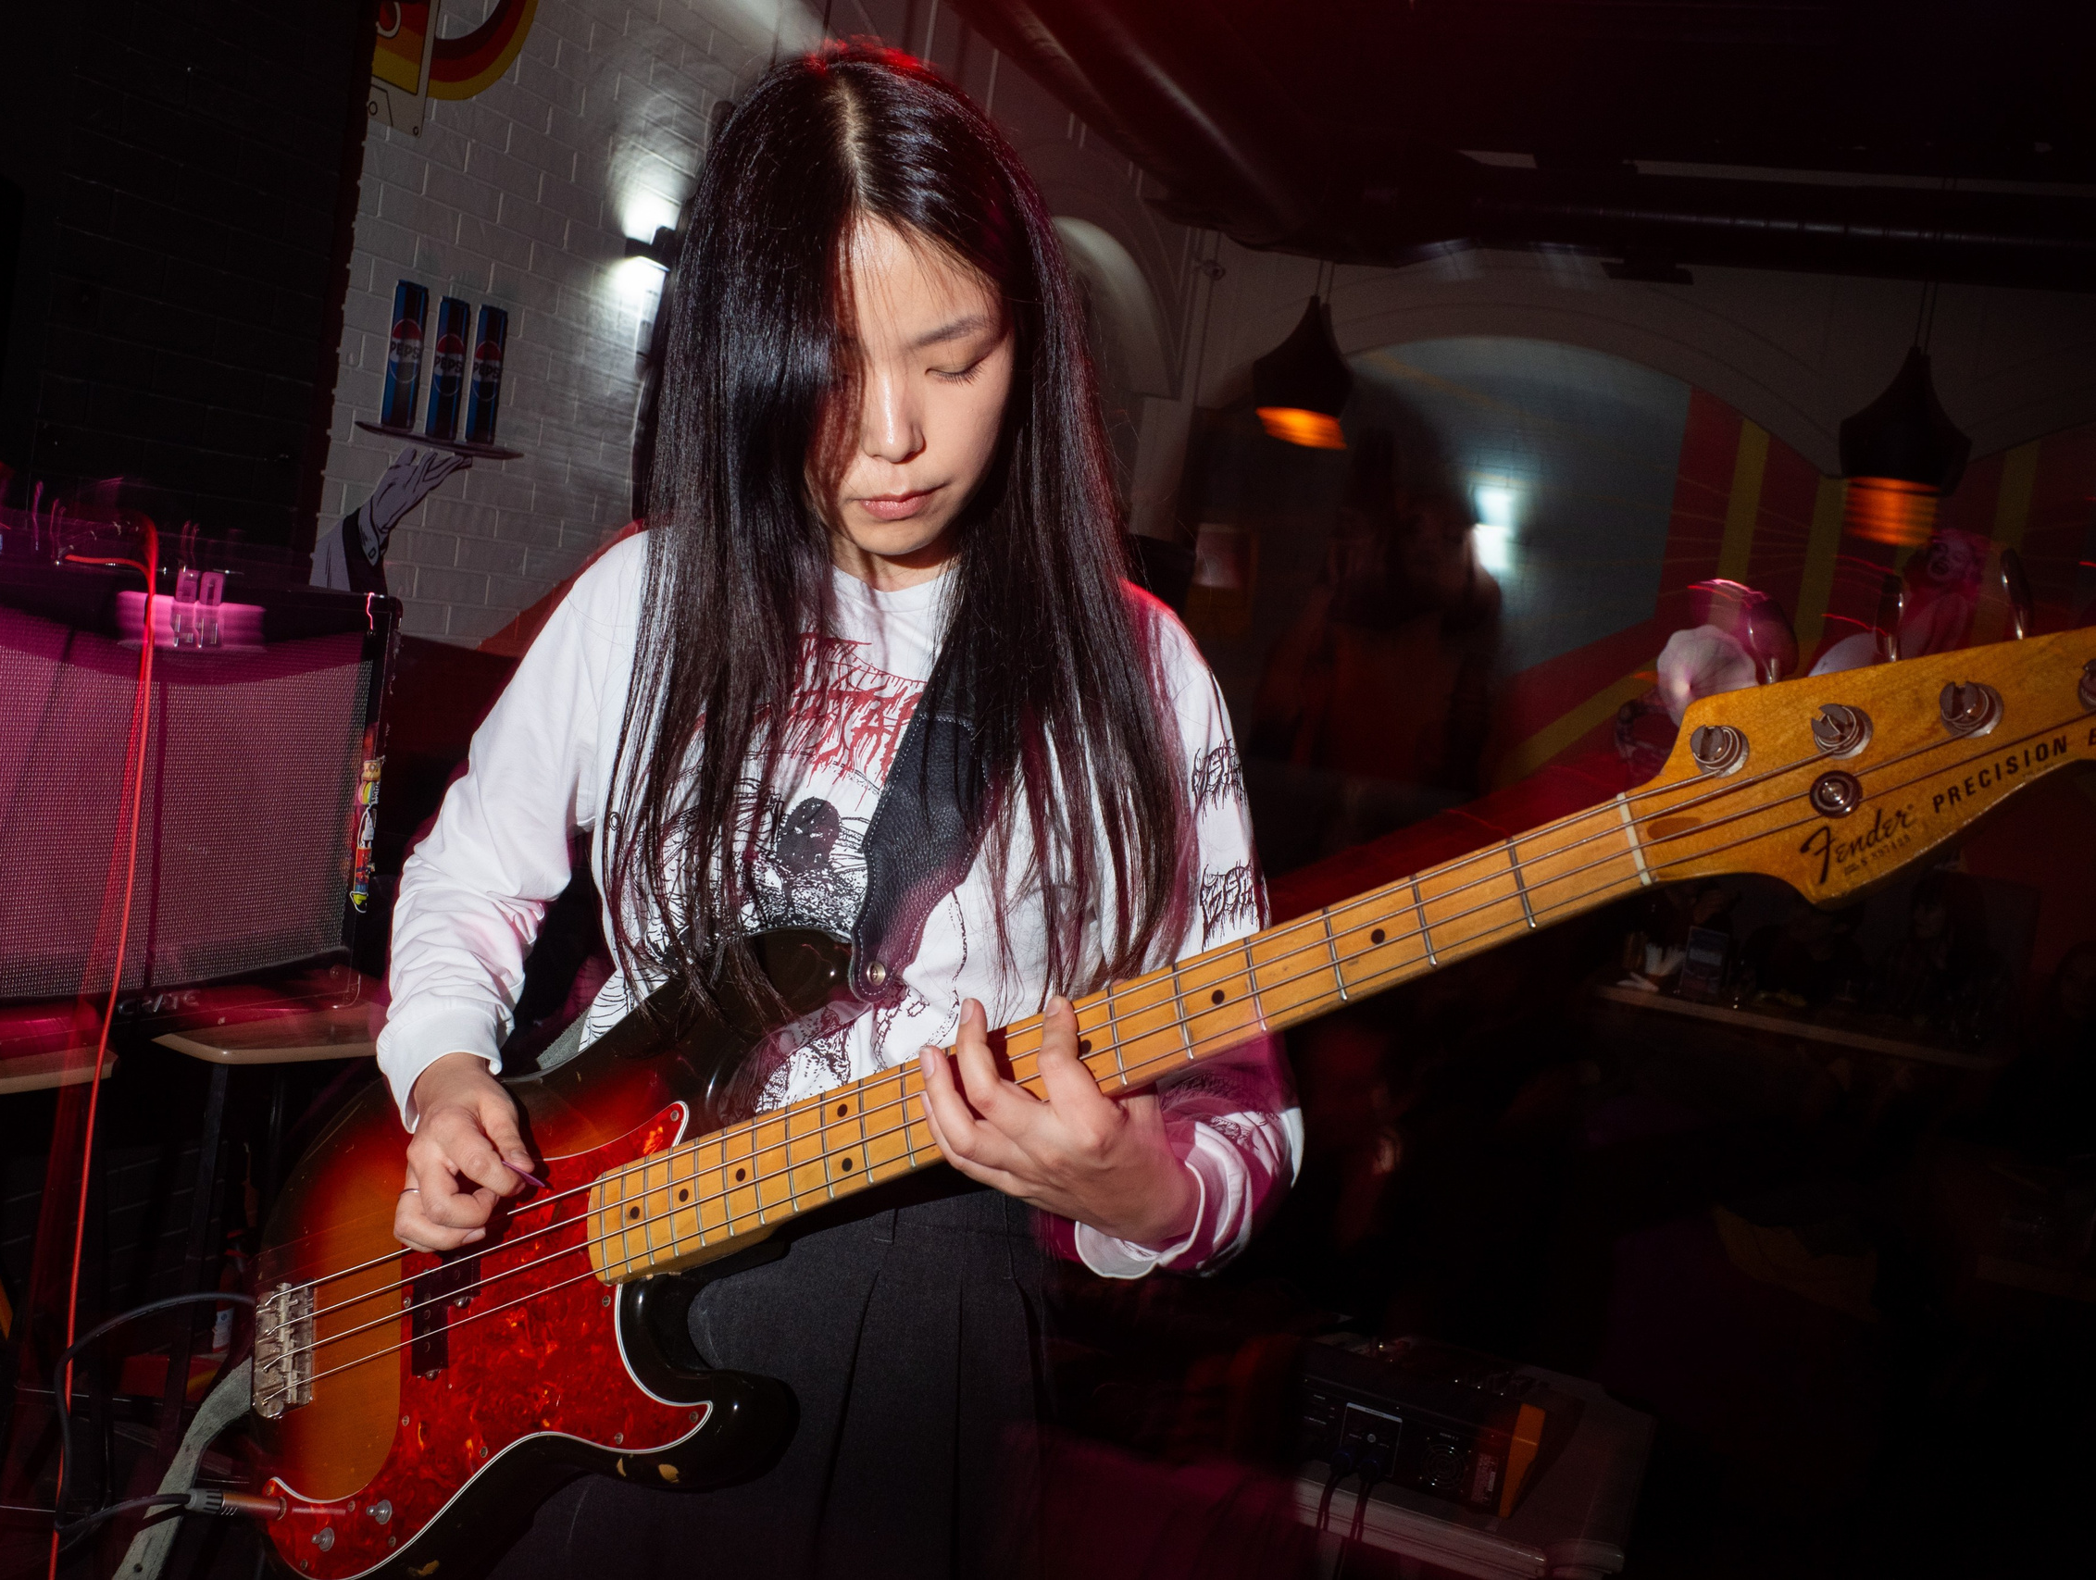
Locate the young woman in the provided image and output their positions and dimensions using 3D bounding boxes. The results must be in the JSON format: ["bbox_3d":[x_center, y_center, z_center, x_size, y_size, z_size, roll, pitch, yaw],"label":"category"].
[{"bbox_3d":[-0.150,0.400,1.090,0.550,1.610,0.420,7,3,3],"label":"young woman"}]

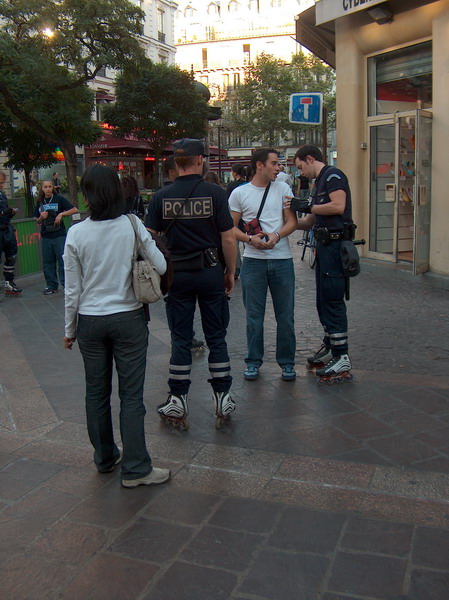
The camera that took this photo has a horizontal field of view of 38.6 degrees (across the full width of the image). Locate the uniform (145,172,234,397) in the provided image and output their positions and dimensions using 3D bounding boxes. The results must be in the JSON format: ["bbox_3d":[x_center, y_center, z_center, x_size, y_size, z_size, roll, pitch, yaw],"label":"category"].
[{"bbox_3d":[-0.215,-0.073,4.051,0.570,1.438,0.360,0,11,6],"label":"uniform"}]

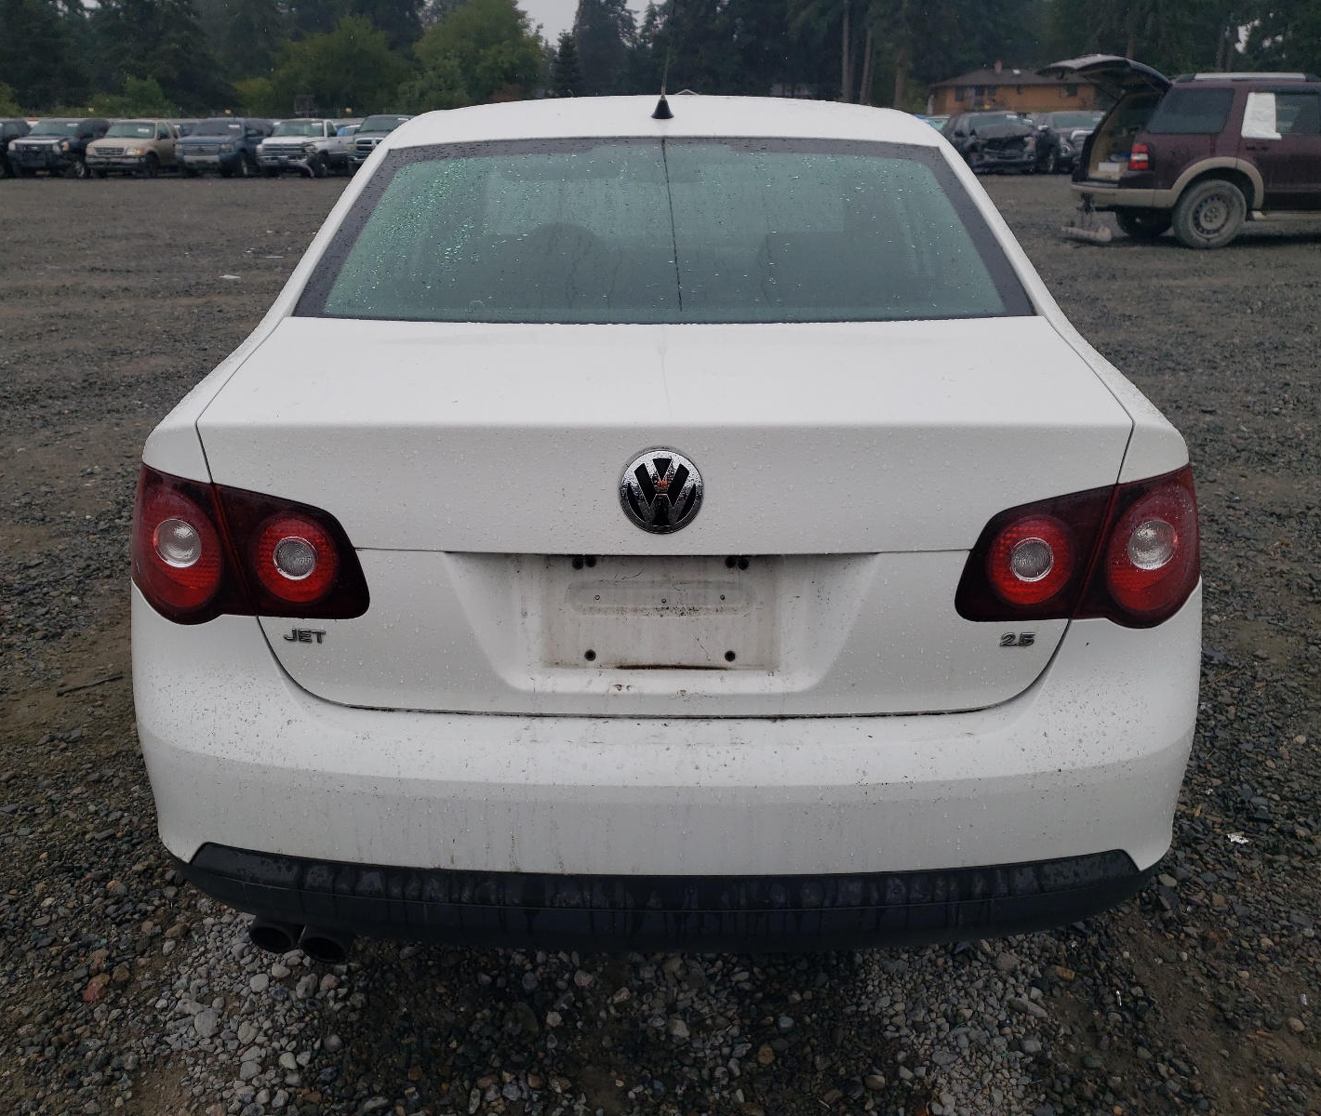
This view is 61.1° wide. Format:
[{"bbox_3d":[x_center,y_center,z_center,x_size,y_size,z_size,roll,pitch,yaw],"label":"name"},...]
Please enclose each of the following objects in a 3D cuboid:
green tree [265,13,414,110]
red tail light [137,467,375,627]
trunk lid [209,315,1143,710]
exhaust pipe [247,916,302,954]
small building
[{"bbox_3d":[-18.400,-27.513,64.419,8.400,7.400,8.000,0,21,0],"label":"green tree"},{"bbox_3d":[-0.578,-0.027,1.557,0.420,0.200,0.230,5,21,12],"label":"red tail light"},{"bbox_3d":[0.004,-0.101,1.651,1.240,0.430,0.600,0,21,1],"label":"trunk lid"},{"bbox_3d":[-0.561,0.539,1.694,0.070,0.066,0.150,0,21,1],"label":"exhaust pipe"},{"bbox_3d":[30.000,-39.978,96.053,13.300,4.500,8.000,3,21,7],"label":"small building"}]

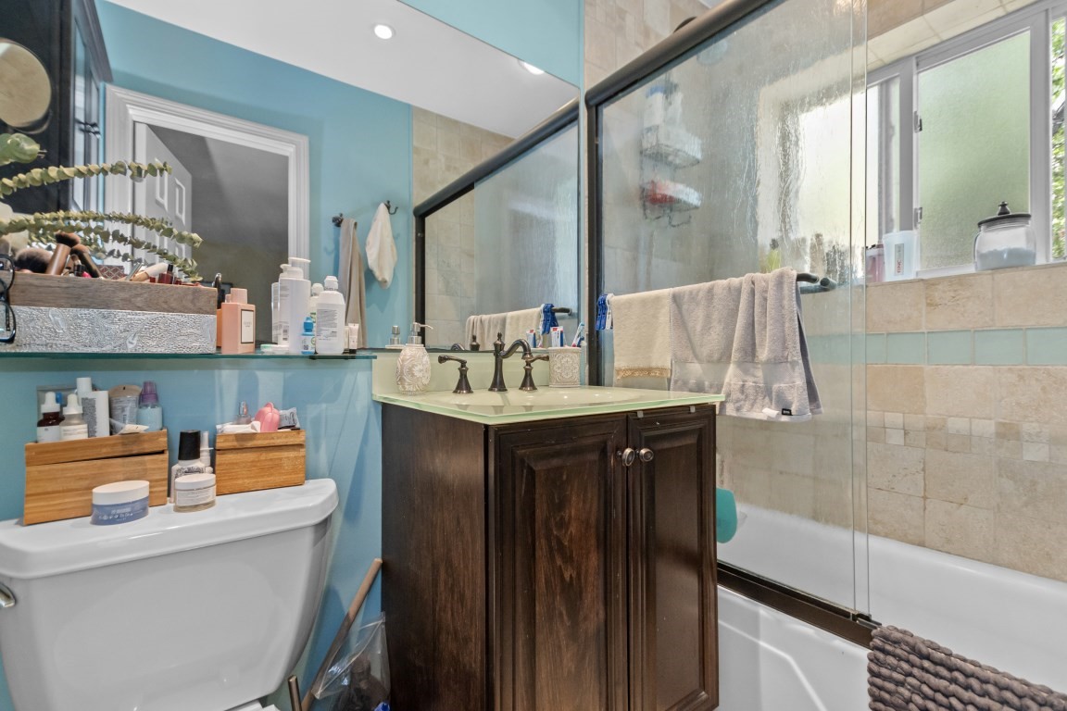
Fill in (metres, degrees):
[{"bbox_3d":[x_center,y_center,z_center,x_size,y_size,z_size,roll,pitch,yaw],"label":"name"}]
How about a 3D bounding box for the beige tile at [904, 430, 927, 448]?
[{"bbox_3d":[1.233,0.268,1.434,0.012,0.050,0.049,0,0,-38],"label":"beige tile"}]

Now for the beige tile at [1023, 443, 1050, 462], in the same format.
[{"bbox_3d":[1.401,0.269,1.240,0.010,0.051,0.049,0,-1,-40],"label":"beige tile"}]

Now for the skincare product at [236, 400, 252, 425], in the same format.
[{"bbox_3d":[-0.574,0.134,0.881,0.030,0.085,0.030,0,-1,-37],"label":"skincare product"}]

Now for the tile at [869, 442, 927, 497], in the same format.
[{"bbox_3d":[1.200,0.375,1.474,0.012,0.154,0.153,0,-1,-37],"label":"tile"}]

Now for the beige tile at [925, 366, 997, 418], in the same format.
[{"bbox_3d":[1.292,0.110,1.352,0.012,0.156,0.153,0,-1,-37],"label":"beige tile"}]

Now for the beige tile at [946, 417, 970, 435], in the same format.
[{"bbox_3d":[1.296,0.215,1.353,0.012,0.050,0.049,0,0,-38],"label":"beige tile"}]

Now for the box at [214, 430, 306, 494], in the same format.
[{"bbox_3d":[-0.522,0.196,0.853,0.143,0.106,0.070,0,-1,-35],"label":"box"}]

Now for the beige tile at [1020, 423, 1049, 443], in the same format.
[{"bbox_3d":[1.401,0.216,1.241,0.010,0.051,0.049,0,-1,-40],"label":"beige tile"}]

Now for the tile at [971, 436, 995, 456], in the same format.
[{"bbox_3d":[1.324,0.268,1.310,0.012,0.051,0.049,0,-1,-37],"label":"tile"}]

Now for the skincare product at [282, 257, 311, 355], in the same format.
[{"bbox_3d":[-0.516,-0.106,0.963,0.053,0.205,0.064,0,-1,-37],"label":"skincare product"}]

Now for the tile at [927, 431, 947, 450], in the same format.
[{"bbox_3d":[1.264,0.268,1.393,0.012,0.050,0.049,0,0,-38],"label":"tile"}]

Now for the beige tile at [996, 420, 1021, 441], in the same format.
[{"bbox_3d":[1.368,0.216,1.280,0.010,0.051,0.049,0,-1,-40],"label":"beige tile"}]

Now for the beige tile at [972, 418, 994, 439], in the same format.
[{"bbox_3d":[1.327,0.214,1.312,0.012,0.050,0.049,0,0,-38],"label":"beige tile"}]

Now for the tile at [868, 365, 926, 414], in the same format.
[{"bbox_3d":[1.202,0.112,1.479,0.010,0.157,0.153,0,-1,-40],"label":"tile"}]

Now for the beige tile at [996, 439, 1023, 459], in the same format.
[{"bbox_3d":[1.355,0.268,1.268,0.012,0.051,0.049,0,-1,-37],"label":"beige tile"}]

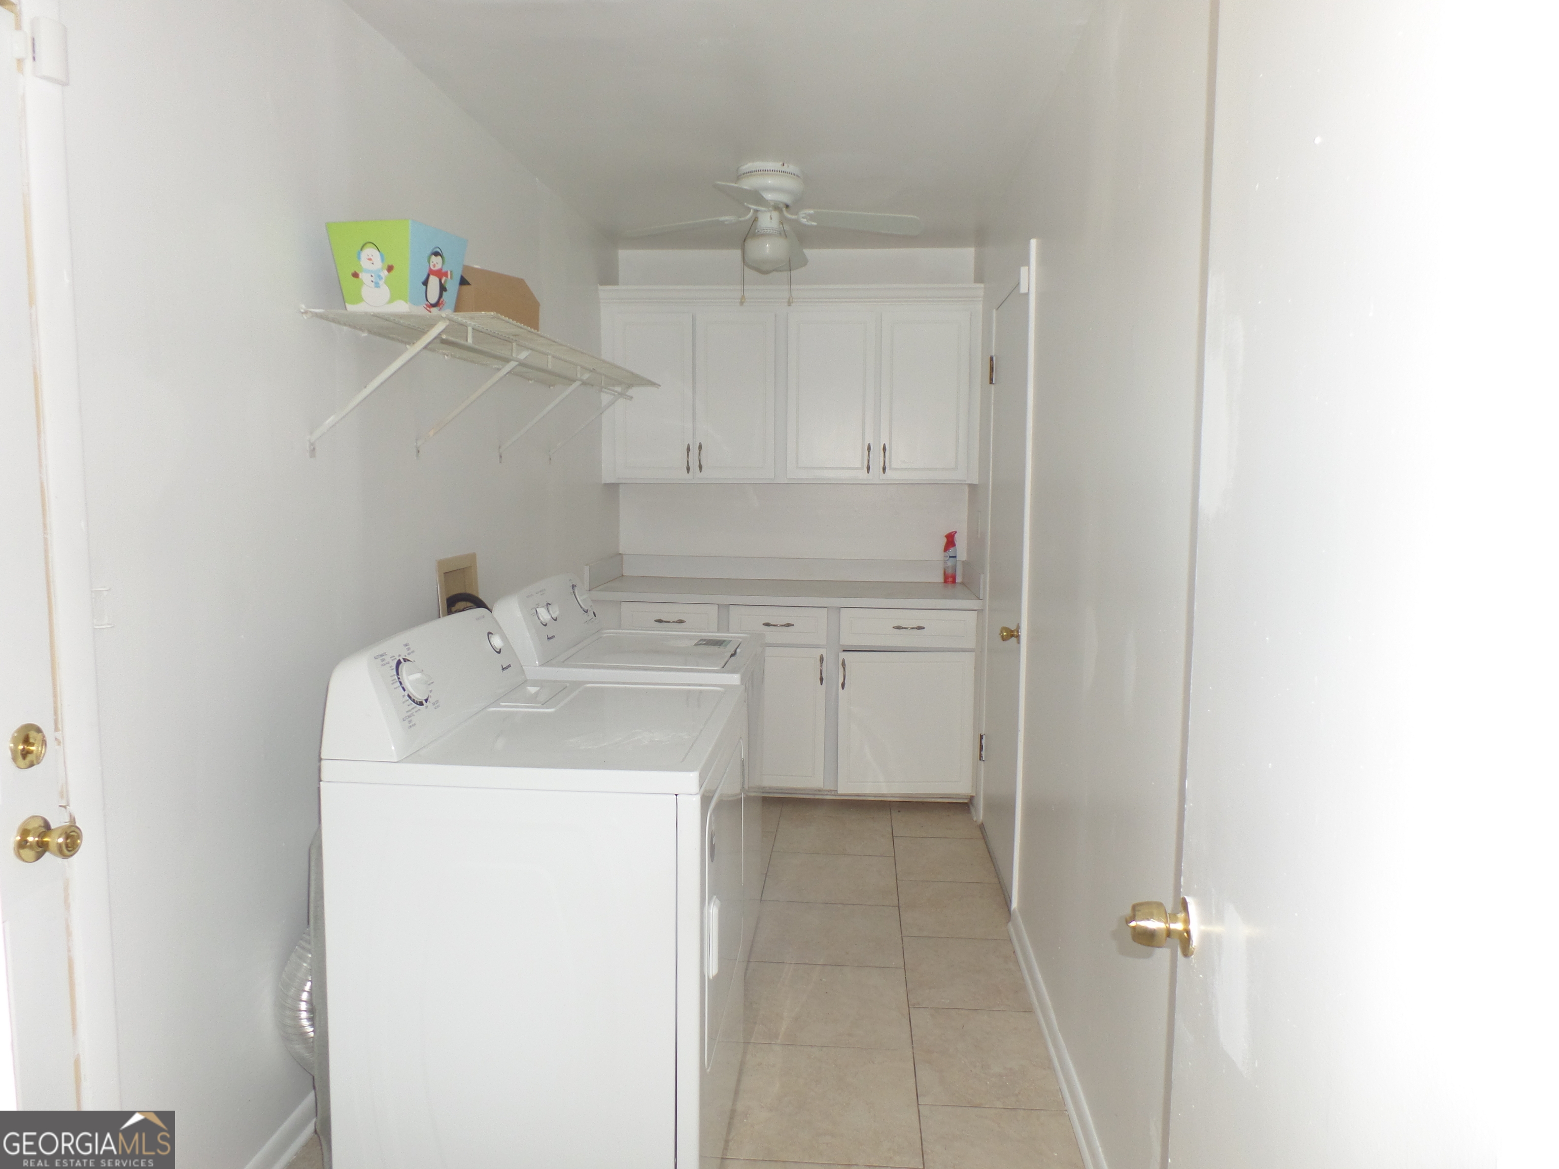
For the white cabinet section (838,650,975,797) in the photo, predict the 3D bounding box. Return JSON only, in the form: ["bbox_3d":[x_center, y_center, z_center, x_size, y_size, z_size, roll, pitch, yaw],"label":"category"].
[{"bbox_3d":[0.550,0.598,4.455,0.579,0.620,0.020,1,6,5],"label":"white cabinet section"}]

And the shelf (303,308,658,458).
[{"bbox_3d":[-0.729,-0.513,3.070,0.404,0.305,1.780,1,6,4],"label":"shelf"}]

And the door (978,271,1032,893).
[{"bbox_3d":[0.825,-0.003,3.749,0.045,2.048,0.820,1,6,5],"label":"door"}]

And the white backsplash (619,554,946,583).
[{"bbox_3d":[0.059,-0.074,4.882,1.600,0.104,0.020,1,6,4],"label":"white backsplash"}]

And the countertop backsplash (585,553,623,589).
[{"bbox_3d":[-0.813,-0.059,4.841,0.023,0.107,0.610,1,6,5],"label":"countertop backsplash"}]

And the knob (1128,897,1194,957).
[{"bbox_3d":[0.429,0.384,1.168,0.068,0.065,0.065,2,6,9],"label":"knob"}]

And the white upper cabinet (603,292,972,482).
[{"bbox_3d":[0.053,-0.899,4.764,1.687,0.865,0.380,1,6,4],"label":"white upper cabinet"}]

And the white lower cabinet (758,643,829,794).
[{"bbox_3d":[-0.011,0.589,4.534,0.422,0.640,0.020,1,6,4],"label":"white lower cabinet"}]

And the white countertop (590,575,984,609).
[{"bbox_3d":[0.035,0.034,4.743,1.687,0.042,0.615,1,6,4],"label":"white countertop"}]

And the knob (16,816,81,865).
[{"bbox_3d":[-1.031,0.363,1.469,0.060,0.065,0.065,1,6,4],"label":"knob"}]

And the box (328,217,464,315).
[{"bbox_3d":[-0.857,-0.690,2.323,0.208,0.192,0.205,2,6,14],"label":"box"}]

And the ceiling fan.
[{"bbox_3d":[-0.037,-1.263,3.596,1.070,0.360,1.070,1,6,5],"label":"ceiling fan"}]

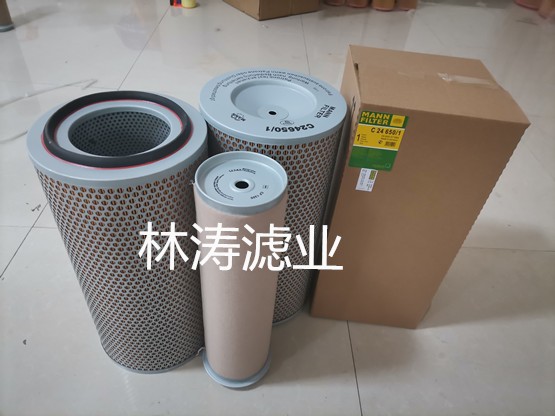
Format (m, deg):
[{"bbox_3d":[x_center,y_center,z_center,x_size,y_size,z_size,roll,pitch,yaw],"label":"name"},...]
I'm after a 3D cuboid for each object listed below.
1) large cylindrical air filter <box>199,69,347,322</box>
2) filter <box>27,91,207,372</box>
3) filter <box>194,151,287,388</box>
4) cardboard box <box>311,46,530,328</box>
[{"bbox_3d":[-0.023,0.002,0.868,0.238,0.483,0.238,3,42,-3],"label":"large cylindrical air filter"},{"bbox_3d":[-0.237,0.063,0.767,0.238,0.495,0.238,6,42,0],"label":"filter"},{"bbox_3d":[-0.064,0.129,0.737,0.139,0.462,0.139,6,42,0],"label":"filter"},{"bbox_3d":[0.226,-0.015,0.882,0.240,0.526,0.235,6,42,0],"label":"cardboard box"}]

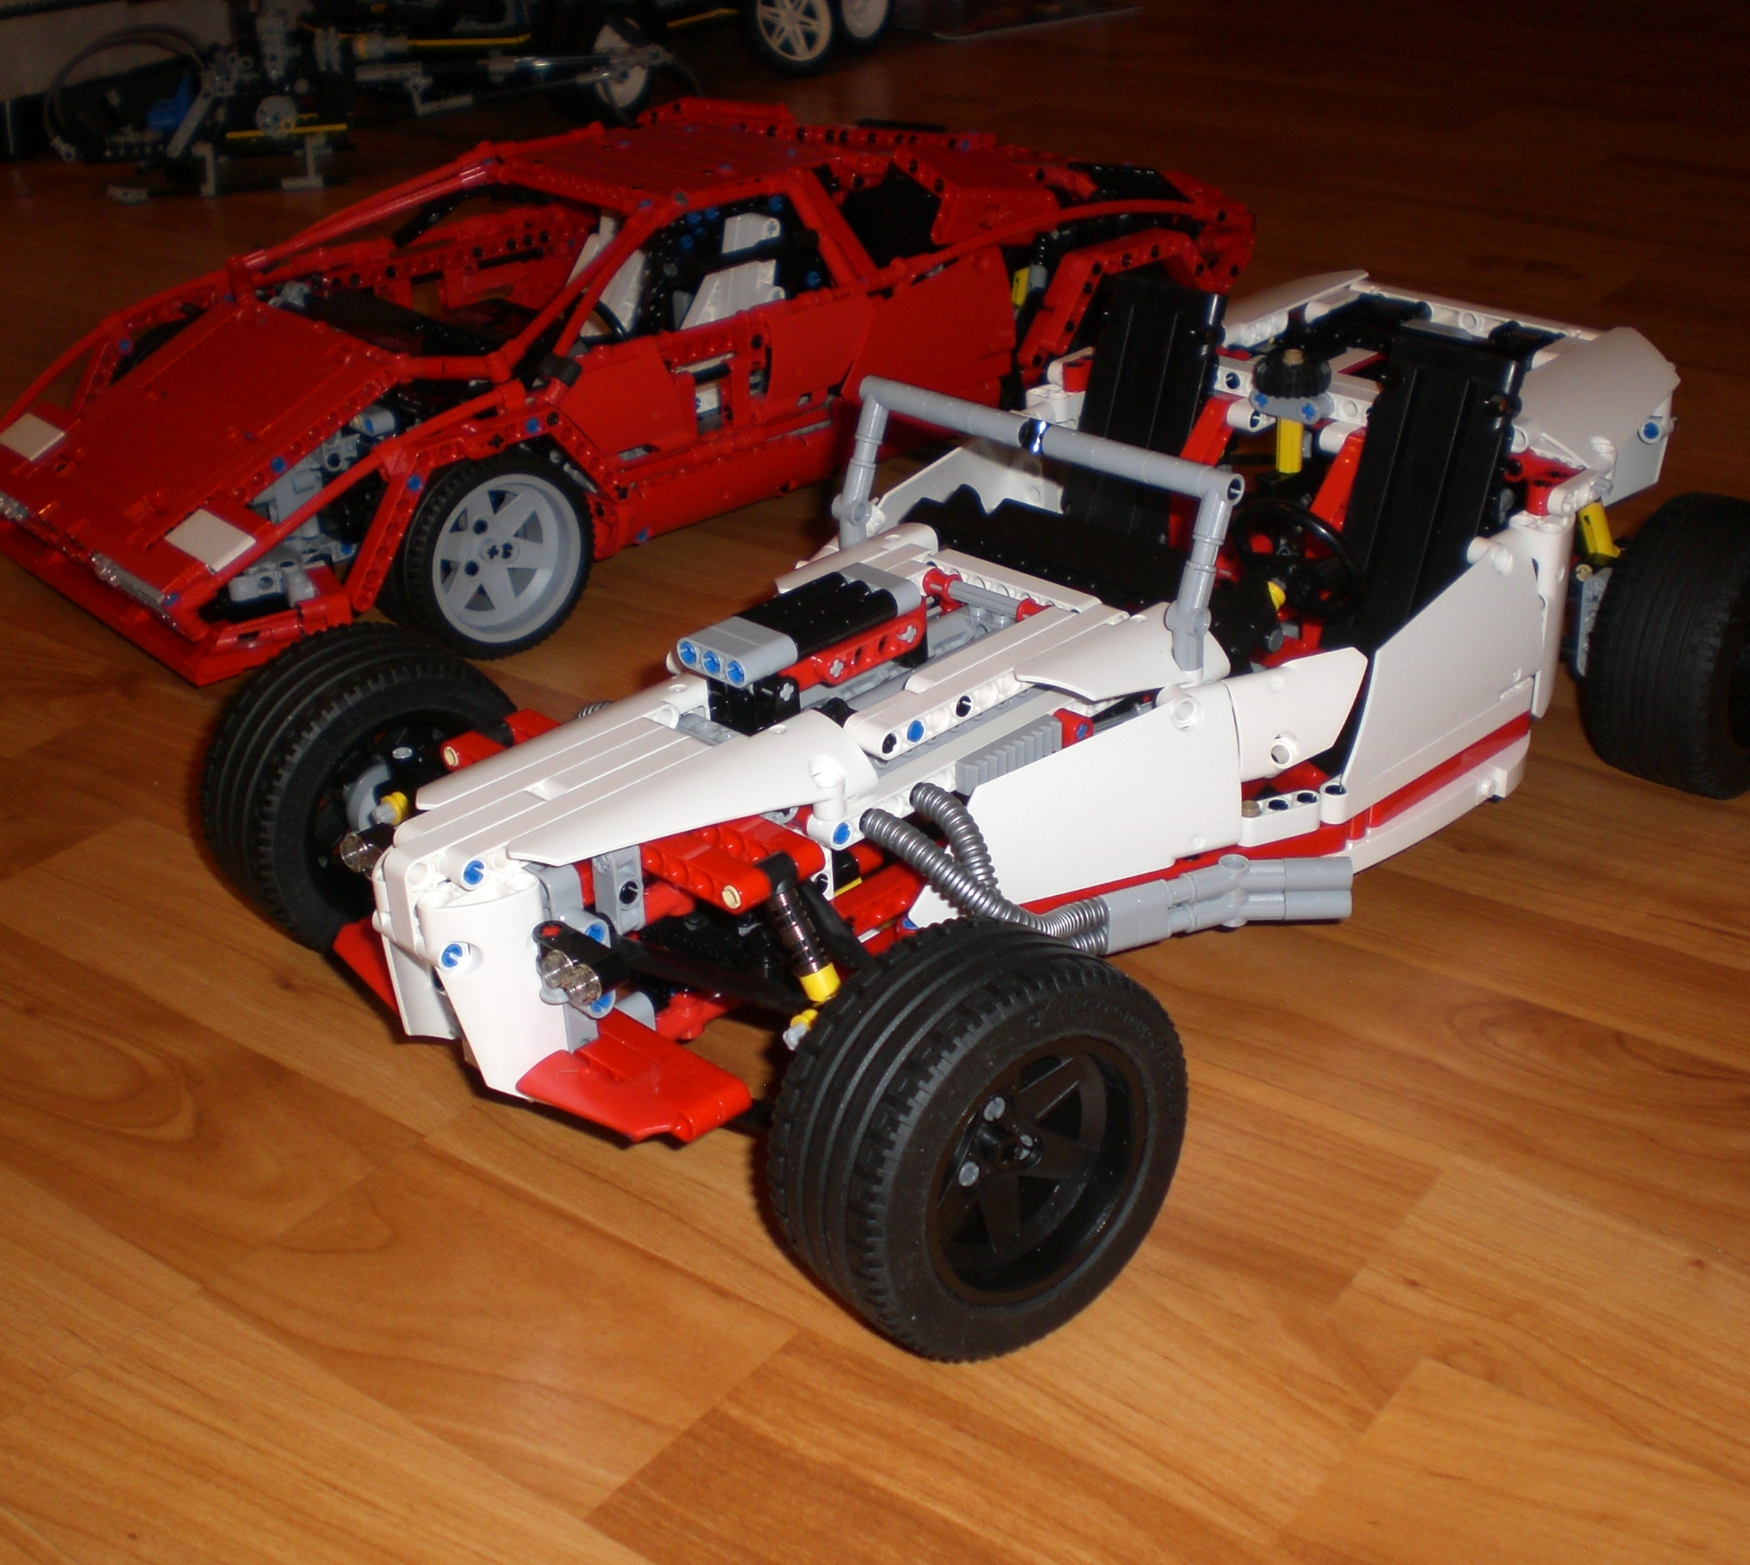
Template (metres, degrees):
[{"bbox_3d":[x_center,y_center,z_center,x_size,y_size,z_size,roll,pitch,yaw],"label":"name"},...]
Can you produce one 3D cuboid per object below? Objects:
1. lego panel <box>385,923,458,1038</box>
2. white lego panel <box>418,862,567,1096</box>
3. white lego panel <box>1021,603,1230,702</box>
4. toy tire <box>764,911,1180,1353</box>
[{"bbox_3d":[-0.097,0.034,0.482,0.015,0.051,0.022,-26,36,-38],"label":"lego panel"},{"bbox_3d":[-0.076,0.043,0.463,0.015,0.051,0.022,-26,36,-38],"label":"white lego panel"},{"bbox_3d":[0.059,-0.023,0.541,0.057,0.018,0.021,-26,37,-38],"label":"white lego panel"},{"bbox_3d":[0.021,0.070,0.453,0.082,0.082,0.038,-20,33,-30],"label":"toy tire"}]

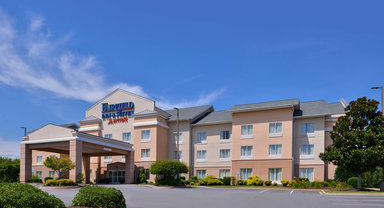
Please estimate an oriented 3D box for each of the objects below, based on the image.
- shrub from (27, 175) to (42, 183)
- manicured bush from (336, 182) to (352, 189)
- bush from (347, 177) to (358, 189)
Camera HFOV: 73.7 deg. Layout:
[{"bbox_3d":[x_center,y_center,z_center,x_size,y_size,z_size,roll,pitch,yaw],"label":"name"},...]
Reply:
[{"bbox_3d":[-23.379,11.133,38.000,2.330,1.100,1.500,-3,-9,19],"label":"shrub"},{"bbox_3d":[16.382,8.755,27.500,1.680,0.690,1.100,-3,-9,19],"label":"manicured bush"},{"bbox_3d":[17.881,8.717,28.300,1.350,1.250,1.300,-3,-9,19],"label":"bush"}]

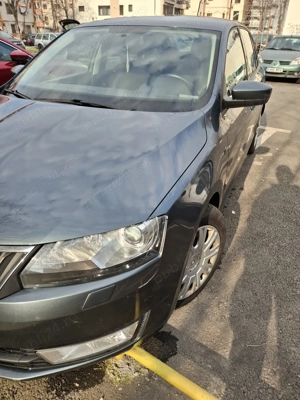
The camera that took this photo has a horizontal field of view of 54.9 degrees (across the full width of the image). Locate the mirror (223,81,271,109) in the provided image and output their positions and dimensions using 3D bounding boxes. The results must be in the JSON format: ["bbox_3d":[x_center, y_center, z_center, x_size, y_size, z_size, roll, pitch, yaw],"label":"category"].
[{"bbox_3d":[0.589,-0.635,1.705,0.235,0.145,0.135,12,30,21],"label":"mirror"}]

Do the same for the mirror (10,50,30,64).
[{"bbox_3d":[-1.457,-1.601,3.250,0.140,0.150,0.220,-1,28,-1],"label":"mirror"}]

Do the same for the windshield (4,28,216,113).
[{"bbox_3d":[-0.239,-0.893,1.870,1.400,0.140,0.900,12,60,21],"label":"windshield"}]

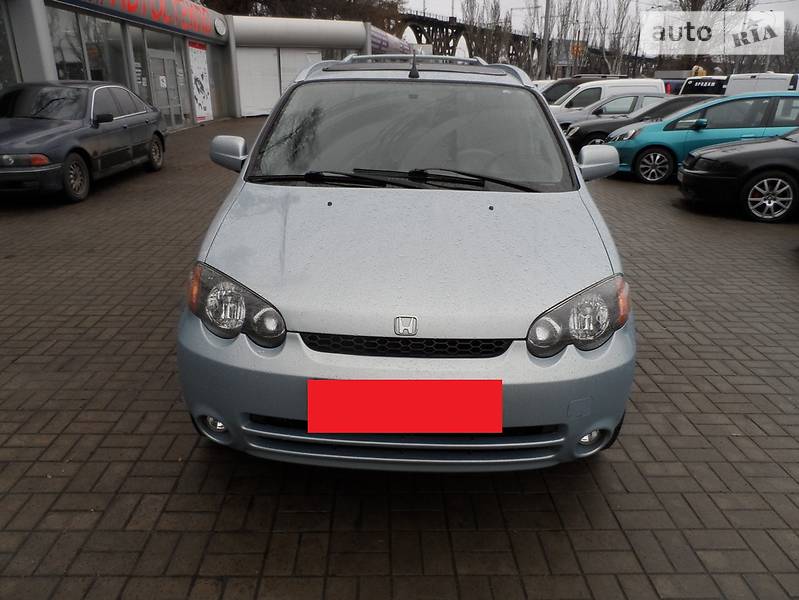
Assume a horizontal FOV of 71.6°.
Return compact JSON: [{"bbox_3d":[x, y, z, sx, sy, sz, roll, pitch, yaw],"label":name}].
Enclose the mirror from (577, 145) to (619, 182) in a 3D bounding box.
[{"bbox_3d":[0.932,-0.643,2.622,0.190,0.165,0.110,2,21,1],"label":"mirror"}]

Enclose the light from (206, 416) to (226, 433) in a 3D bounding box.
[{"bbox_3d":[-0.652,0.441,1.963,0.070,0.058,0.050,2,21,1],"label":"light"}]

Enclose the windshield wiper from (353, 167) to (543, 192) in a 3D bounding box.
[{"bbox_3d":[0.210,-0.528,2.427,0.820,0.090,0.110,2,21,1],"label":"windshield wiper"}]

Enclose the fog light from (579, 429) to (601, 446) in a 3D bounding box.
[{"bbox_3d":[0.666,0.483,1.944,0.070,0.058,0.050,2,21,1],"label":"fog light"}]

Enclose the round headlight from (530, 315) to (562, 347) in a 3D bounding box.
[{"bbox_3d":[0.470,0.097,1.776,0.108,0.105,0.070,2,21,1],"label":"round headlight"}]

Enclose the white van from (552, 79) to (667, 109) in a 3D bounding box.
[{"bbox_3d":[5.157,-5.502,16.180,4.100,1.800,1.720,5,21,8],"label":"white van"}]

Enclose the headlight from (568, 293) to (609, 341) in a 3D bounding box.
[{"bbox_3d":[0.627,0.054,1.836,0.142,0.148,0.090,2,21,1],"label":"headlight"}]

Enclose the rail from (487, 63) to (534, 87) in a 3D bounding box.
[{"bbox_3d":[0.686,-1.439,3.501,0.070,0.150,1.600,2,21,1],"label":"rail"}]

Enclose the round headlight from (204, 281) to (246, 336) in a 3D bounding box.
[{"bbox_3d":[-0.595,0.029,1.895,0.130,0.165,0.090,2,21,1],"label":"round headlight"}]

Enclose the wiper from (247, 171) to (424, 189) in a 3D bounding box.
[{"bbox_3d":[-0.275,-0.506,2.330,0.750,0.065,0.110,2,21,1],"label":"wiper"}]

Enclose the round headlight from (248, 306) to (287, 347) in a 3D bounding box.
[{"bbox_3d":[-0.434,0.087,1.822,0.115,0.120,0.080,2,21,1],"label":"round headlight"}]

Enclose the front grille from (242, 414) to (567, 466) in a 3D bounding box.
[{"bbox_3d":[0.011,0.454,1.823,1.060,0.150,0.120,2,21,1],"label":"front grille"}]

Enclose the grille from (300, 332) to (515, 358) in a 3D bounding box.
[{"bbox_3d":[0.019,0.140,1.699,0.660,0.070,0.080,2,21,1],"label":"grille"}]

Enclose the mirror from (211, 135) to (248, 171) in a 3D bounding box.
[{"bbox_3d":[-0.807,-0.695,2.654,0.190,0.165,0.110,2,21,1],"label":"mirror"}]

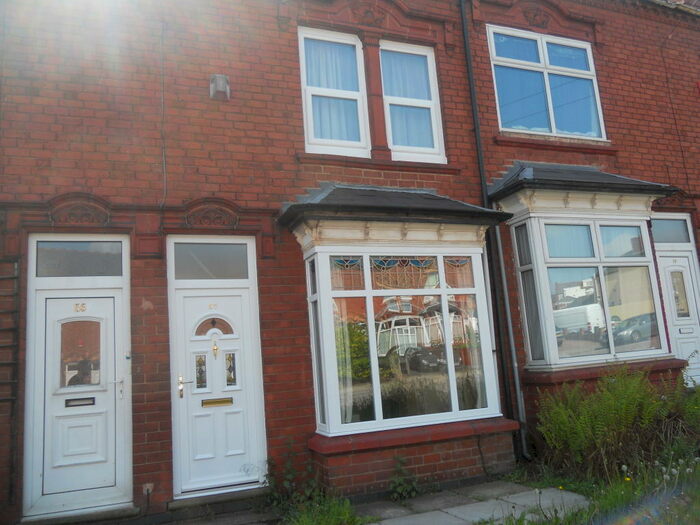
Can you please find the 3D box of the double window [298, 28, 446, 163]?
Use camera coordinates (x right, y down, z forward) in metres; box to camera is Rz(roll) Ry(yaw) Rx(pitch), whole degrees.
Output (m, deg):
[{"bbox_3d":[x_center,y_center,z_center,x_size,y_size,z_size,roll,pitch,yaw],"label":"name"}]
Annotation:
[{"bbox_3d":[0.297,-2.069,6.907,1.920,1.633,0.090,0,-11,-22],"label":"double window"}]

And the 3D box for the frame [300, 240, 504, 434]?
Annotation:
[{"bbox_3d":[0.610,0.818,6.086,2.057,1.899,0.413,0,-11,-22],"label":"frame"}]

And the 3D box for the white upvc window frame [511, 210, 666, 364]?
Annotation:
[{"bbox_3d":[3.226,0.370,7.254,2.099,1.899,0.413,0,-11,-22],"label":"white upvc window frame"}]

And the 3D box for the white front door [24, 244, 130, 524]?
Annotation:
[{"bbox_3d":[-2.524,0.973,5.118,0.894,2.533,0.090,0,-11,-22],"label":"white front door"}]

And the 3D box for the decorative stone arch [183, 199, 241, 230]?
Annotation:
[{"bbox_3d":[-1.448,-0.509,5.735,0.562,0.326,0.110,0,-11,-22],"label":"decorative stone arch"}]

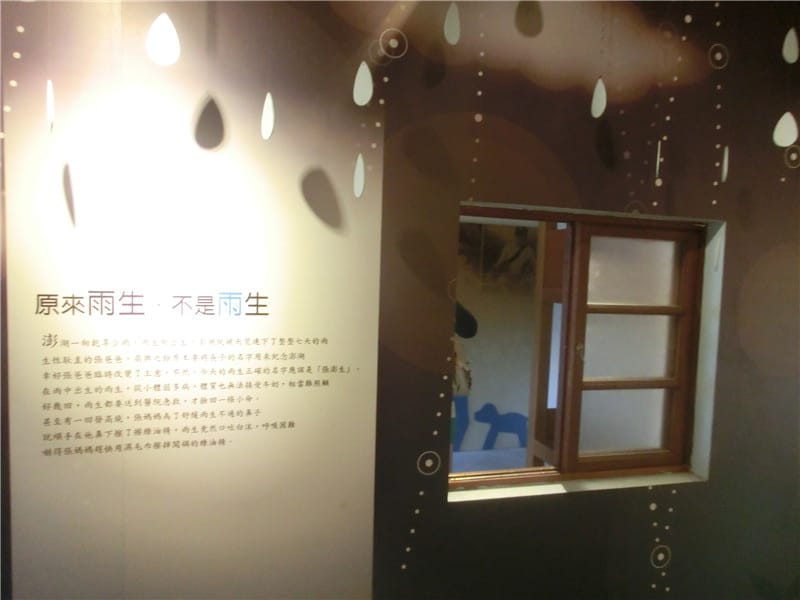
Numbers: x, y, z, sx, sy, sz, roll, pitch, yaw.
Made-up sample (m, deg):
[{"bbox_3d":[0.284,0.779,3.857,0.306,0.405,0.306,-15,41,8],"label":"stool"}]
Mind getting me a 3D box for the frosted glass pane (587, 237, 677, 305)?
[{"bbox_3d":[0.867,-0.102,2.085,0.372,0.253,0.008,1,4,-16],"label":"frosted glass pane"}]

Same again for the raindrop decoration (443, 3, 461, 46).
[{"bbox_3d":[0.148,-0.762,1.532,0.073,0.116,0.006,-1,5,-38],"label":"raindrop decoration"}]

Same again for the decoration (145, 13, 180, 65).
[{"bbox_3d":[-0.559,-0.616,1.310,0.073,0.116,0.006,1,4,-11],"label":"decoration"}]

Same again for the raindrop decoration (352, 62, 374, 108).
[{"bbox_3d":[-0.097,-0.569,1.460,0.073,0.116,0.006,4,5,36],"label":"raindrop decoration"}]

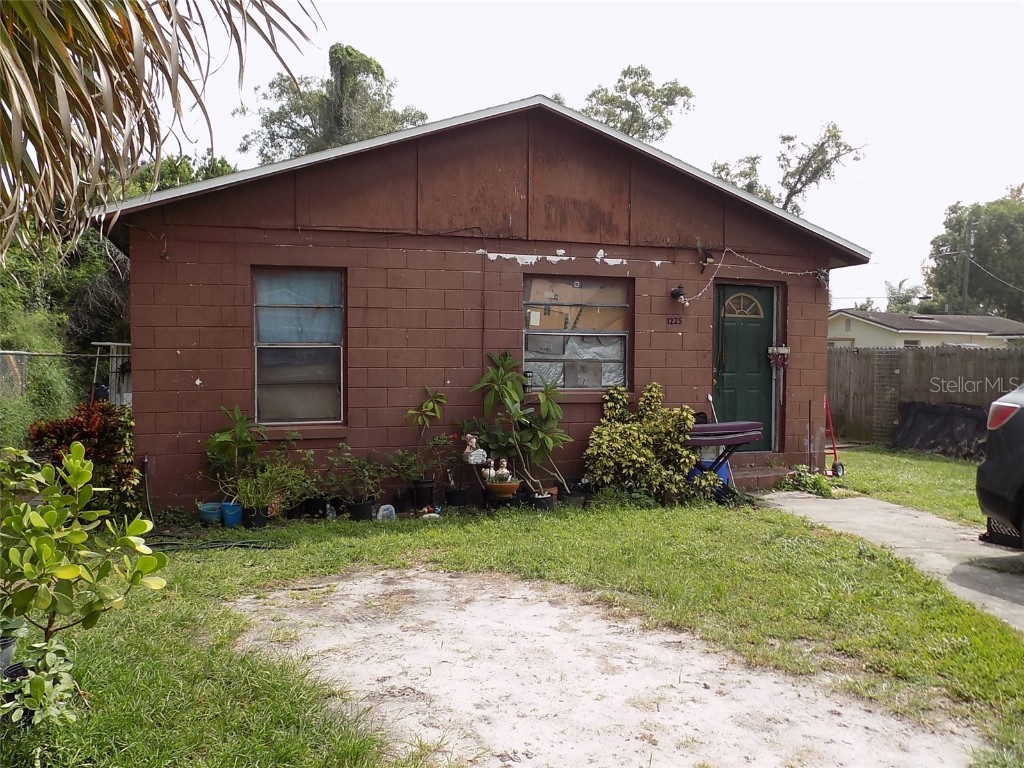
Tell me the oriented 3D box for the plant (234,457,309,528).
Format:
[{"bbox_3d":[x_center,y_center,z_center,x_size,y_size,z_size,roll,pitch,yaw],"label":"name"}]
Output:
[{"bbox_3d":[-2.258,1.019,7.500,0.670,0.700,0.580,0,2,-18],"label":"plant"}]

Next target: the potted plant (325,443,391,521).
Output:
[{"bbox_3d":[-1.509,0.952,7.800,0.630,0.770,0.560,0,2,-18],"label":"potted plant"}]

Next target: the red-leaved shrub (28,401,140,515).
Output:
[{"bbox_3d":[-4.049,0.728,7.600,1.000,1.120,0.920,0,2,-18],"label":"red-leaved shrub"}]

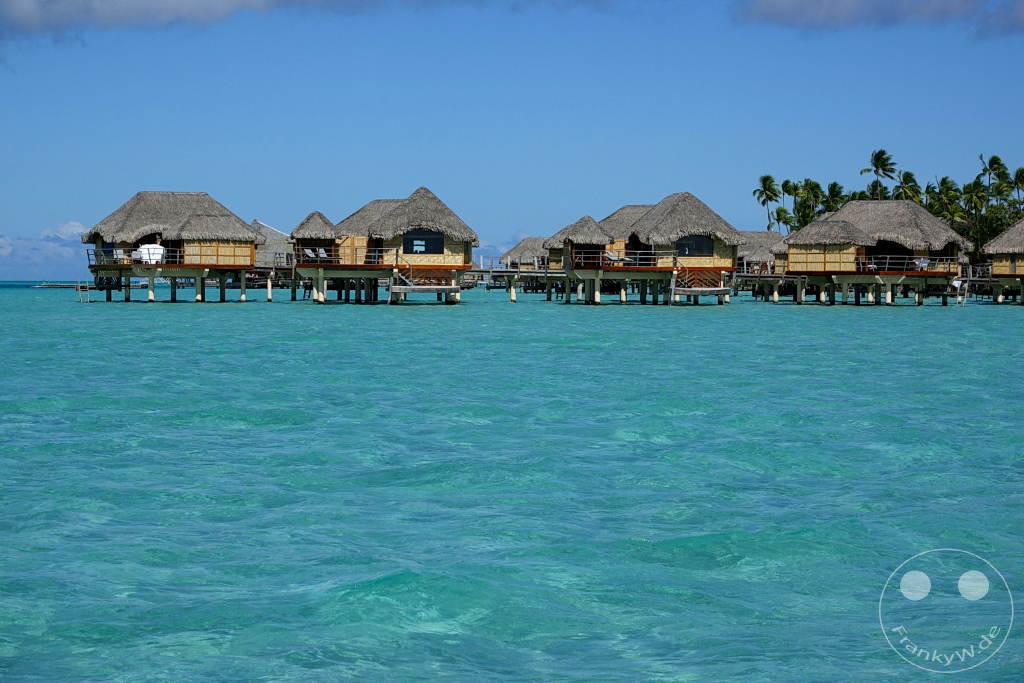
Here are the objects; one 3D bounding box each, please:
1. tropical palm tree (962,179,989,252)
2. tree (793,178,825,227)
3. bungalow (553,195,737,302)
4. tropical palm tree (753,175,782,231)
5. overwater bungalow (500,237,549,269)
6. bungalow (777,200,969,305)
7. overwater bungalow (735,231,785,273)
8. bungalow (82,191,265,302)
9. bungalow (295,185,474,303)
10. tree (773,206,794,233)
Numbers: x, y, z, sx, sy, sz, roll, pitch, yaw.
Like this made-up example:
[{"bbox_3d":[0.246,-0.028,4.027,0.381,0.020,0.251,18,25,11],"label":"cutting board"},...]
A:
[{"bbox_3d":[76.713,-18.061,399.790,4.300,17.800,4.300,0,1,0],"label":"tropical palm tree"},{"bbox_3d":[50.927,-18.812,414.784,5.490,18.320,5.490,0,1,0],"label":"tree"},{"bbox_3d":[8.752,-6.007,155.946,12.100,7.210,11.300,0,1,-6],"label":"bungalow"},{"bbox_3d":[43.892,-19.171,414.775,5.150,18.980,5.150,0,1,0],"label":"tropical palm tree"},{"bbox_3d":[4.415,-9.986,317.949,11.800,7.100,11.300,0,1,0],"label":"overwater bungalow"},{"bbox_3d":[24.311,-6.005,162.949,12.780,7.000,11.300,0,1,0],"label":"bungalow"},{"bbox_3d":[25.670,-8.339,257.950,11.800,7.000,11.300,0,1,0],"label":"overwater bungalow"},{"bbox_3d":[-22.249,-6.238,158.946,11.820,7.320,11.300,0,1,0],"label":"bungalow"},{"bbox_3d":[-8.005,-6.043,151.945,11.660,7.340,11.300,0,1,-2],"label":"bungalow"},{"bbox_3d":[44.378,-15.617,394.852,3.590,12.870,3.590,0,1,0],"label":"tree"}]

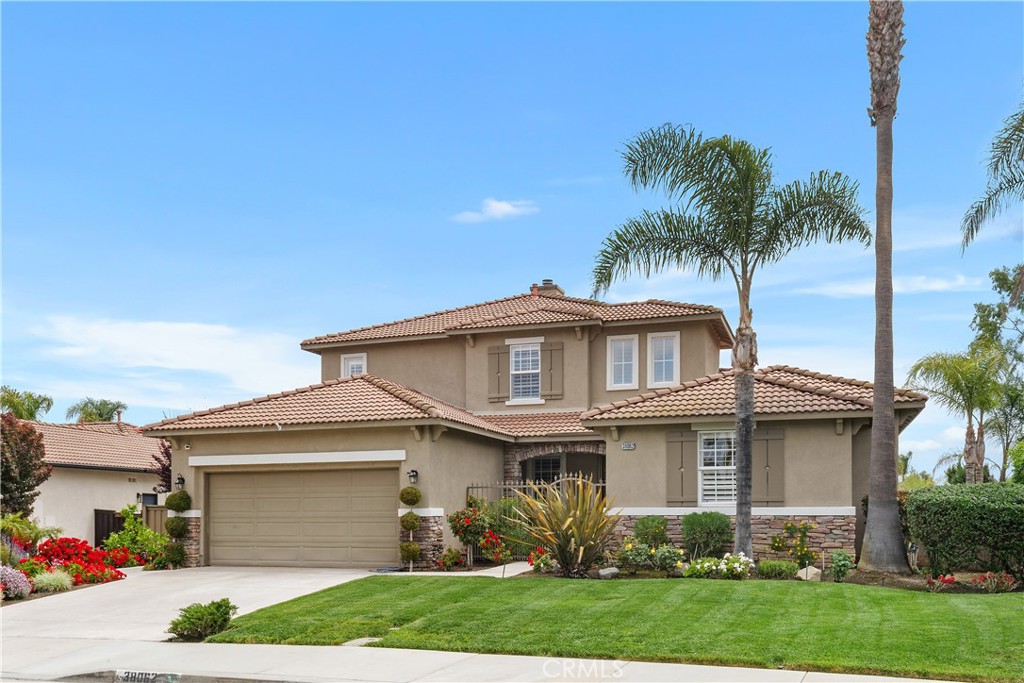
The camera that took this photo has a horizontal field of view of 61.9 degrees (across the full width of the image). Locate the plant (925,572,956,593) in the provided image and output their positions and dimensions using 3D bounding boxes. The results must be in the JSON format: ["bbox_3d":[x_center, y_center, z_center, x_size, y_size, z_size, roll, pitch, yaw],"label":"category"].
[{"bbox_3d":[6.829,3.841,13.600,0.500,0.320,0.450,0,-5,0],"label":"plant"}]

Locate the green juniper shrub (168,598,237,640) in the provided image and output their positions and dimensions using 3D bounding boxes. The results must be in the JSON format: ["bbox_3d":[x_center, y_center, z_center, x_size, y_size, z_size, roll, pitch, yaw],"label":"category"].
[{"bbox_3d":[-3.844,3.453,10.600,0.850,0.530,0.750,0,-5,0],"label":"green juniper shrub"}]

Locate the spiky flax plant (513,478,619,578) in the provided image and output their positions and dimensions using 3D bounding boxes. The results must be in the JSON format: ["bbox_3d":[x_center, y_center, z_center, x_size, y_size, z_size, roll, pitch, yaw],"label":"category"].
[{"bbox_3d":[0.997,3.484,15.900,1.970,1.860,1.900,0,-5,0],"label":"spiky flax plant"}]

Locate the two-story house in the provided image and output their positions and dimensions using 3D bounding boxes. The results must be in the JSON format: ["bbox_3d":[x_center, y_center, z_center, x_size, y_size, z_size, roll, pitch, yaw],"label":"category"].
[{"bbox_3d":[1.430,1.650,23.200,17.200,7.400,12.500,-1,-5,17],"label":"two-story house"}]

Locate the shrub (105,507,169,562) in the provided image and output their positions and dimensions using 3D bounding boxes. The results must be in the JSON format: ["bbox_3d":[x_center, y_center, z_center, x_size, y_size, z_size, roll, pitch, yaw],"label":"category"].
[{"bbox_3d":[-9.176,4.680,20.800,1.600,1.400,1.400,0,-5,0],"label":"shrub"}]

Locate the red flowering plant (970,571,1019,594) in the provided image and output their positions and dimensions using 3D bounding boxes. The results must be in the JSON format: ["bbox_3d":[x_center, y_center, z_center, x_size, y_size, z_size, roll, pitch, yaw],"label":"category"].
[{"bbox_3d":[7.576,3.784,13.400,0.740,0.380,0.600,0,-5,0],"label":"red flowering plant"}]

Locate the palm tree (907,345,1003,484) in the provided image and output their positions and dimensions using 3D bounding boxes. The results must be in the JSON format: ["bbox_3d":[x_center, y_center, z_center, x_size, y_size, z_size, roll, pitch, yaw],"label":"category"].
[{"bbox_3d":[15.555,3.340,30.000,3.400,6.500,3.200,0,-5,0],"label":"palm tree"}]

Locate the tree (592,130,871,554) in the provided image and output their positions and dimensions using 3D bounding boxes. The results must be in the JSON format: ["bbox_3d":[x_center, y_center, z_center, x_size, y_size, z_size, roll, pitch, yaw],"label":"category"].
[{"bbox_3d":[4.218,0.038,16.400,5.300,8.400,4.800,0,-5,0],"label":"tree"}]

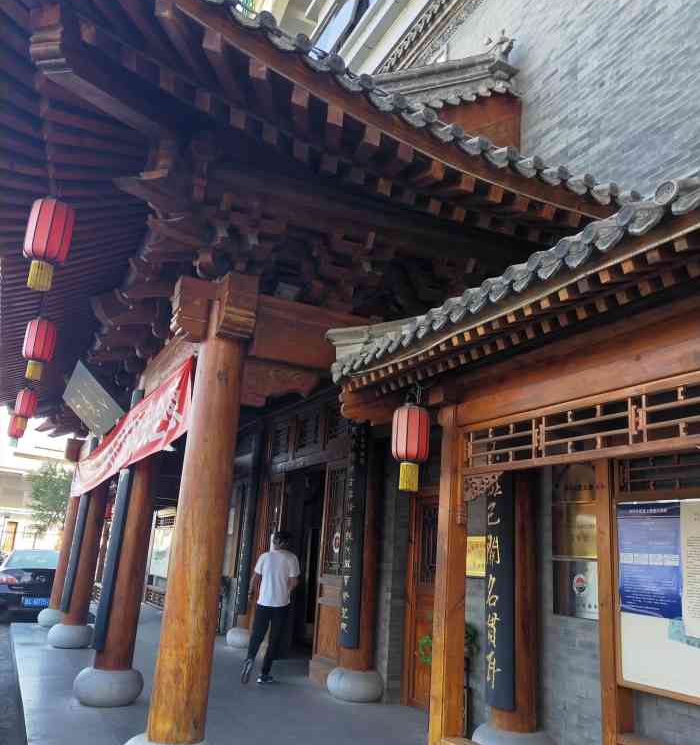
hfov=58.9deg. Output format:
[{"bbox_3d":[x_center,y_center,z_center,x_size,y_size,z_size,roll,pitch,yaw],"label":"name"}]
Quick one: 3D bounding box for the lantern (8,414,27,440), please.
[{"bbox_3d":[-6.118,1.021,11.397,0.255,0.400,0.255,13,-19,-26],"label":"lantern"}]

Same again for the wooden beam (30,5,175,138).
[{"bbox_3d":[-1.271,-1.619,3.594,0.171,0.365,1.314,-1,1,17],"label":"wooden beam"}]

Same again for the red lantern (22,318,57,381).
[{"bbox_3d":[-2.968,-0.215,5.906,0.277,0.561,0.277,13,-19,-26],"label":"red lantern"}]

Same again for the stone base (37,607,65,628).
[{"bbox_3d":[-5.078,4.241,10.787,0.600,0.340,0.600,13,-19,-26],"label":"stone base"}]

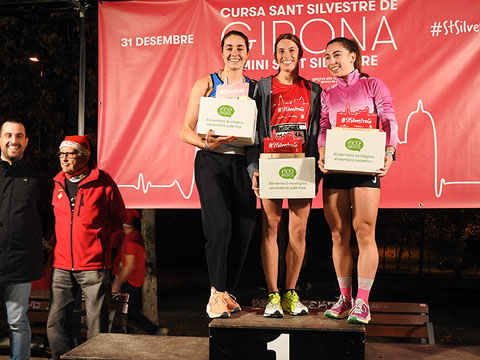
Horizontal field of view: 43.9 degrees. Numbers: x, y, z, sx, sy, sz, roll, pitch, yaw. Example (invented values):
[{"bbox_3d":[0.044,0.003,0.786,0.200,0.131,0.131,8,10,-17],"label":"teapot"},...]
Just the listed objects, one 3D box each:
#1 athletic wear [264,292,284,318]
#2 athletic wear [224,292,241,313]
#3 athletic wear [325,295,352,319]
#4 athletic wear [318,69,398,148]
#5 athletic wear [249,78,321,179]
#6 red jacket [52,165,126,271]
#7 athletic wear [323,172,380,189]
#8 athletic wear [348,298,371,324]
[{"bbox_3d":[0.194,0.739,3.557,0.100,0.120,0.270,0,-4,-4],"label":"athletic wear"},{"bbox_3d":[-0.075,0.753,3.737,0.100,0.120,0.270,3,-5,-30],"label":"athletic wear"},{"bbox_3d":[0.586,0.734,3.501,0.100,0.120,0.270,-3,-6,36],"label":"athletic wear"},{"bbox_3d":[0.688,-0.382,3.460,0.460,0.540,0.330,-2,-5,24],"label":"athletic wear"},{"bbox_3d":[0.264,-0.299,3.534,0.450,0.640,0.310,0,-4,0],"label":"athletic wear"},{"bbox_3d":[-0.976,0.239,3.843,0.470,0.682,0.310,-2,-5,20],"label":"red jacket"},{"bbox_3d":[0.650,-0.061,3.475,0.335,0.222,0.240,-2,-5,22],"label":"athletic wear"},{"bbox_3d":[0.663,0.721,3.324,0.100,0.120,0.270,-2,-5,25],"label":"athletic wear"}]

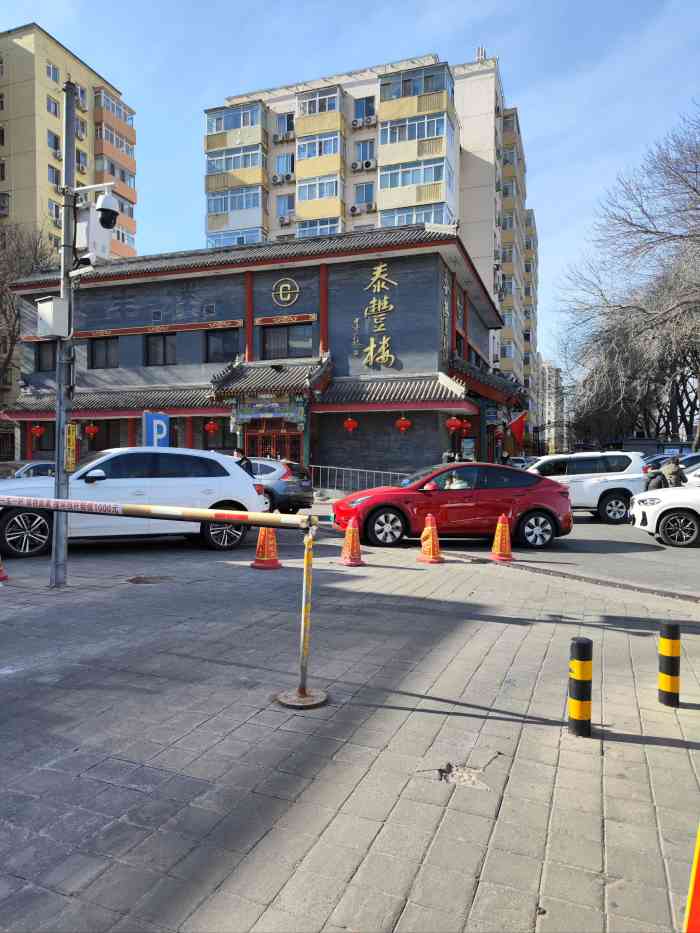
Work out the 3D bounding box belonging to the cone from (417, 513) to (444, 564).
[{"bbox_3d":[1.170,1.035,9.400,0.375,0.700,0.375,1,1,21],"label":"cone"}]

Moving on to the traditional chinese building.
[{"bbox_3d":[-2.800,-4.150,33.600,21.700,10.400,17.000,1,1,18],"label":"traditional chinese building"}]

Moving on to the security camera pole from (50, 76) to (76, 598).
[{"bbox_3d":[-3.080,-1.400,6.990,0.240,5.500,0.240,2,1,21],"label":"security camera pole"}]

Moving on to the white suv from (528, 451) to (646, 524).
[{"bbox_3d":[5.720,0.550,17.950,4.750,1.860,1.870,1,1,6],"label":"white suv"}]

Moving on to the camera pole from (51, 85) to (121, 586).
[{"bbox_3d":[-2.830,-1.400,6.950,0.800,5.500,0.400,2,1,21],"label":"camera pole"}]

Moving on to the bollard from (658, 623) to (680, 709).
[{"bbox_3d":[1.950,1.215,3.940,0.114,0.495,0.114,1,1,21],"label":"bollard"}]

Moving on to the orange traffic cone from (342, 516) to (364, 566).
[{"bbox_3d":[0.040,1.040,9.120,0.375,0.700,0.375,1,1,21],"label":"orange traffic cone"}]

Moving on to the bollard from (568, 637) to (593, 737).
[{"bbox_3d":[1.255,1.190,3.520,0.114,0.505,0.114,1,1,21],"label":"bollard"}]

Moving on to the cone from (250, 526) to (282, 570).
[{"bbox_3d":[-1.140,1.000,8.750,0.375,0.700,0.375,1,1,21],"label":"cone"}]

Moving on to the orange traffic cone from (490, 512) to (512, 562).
[{"bbox_3d":[2.270,1.045,9.650,0.375,0.700,0.375,1,1,21],"label":"orange traffic cone"}]

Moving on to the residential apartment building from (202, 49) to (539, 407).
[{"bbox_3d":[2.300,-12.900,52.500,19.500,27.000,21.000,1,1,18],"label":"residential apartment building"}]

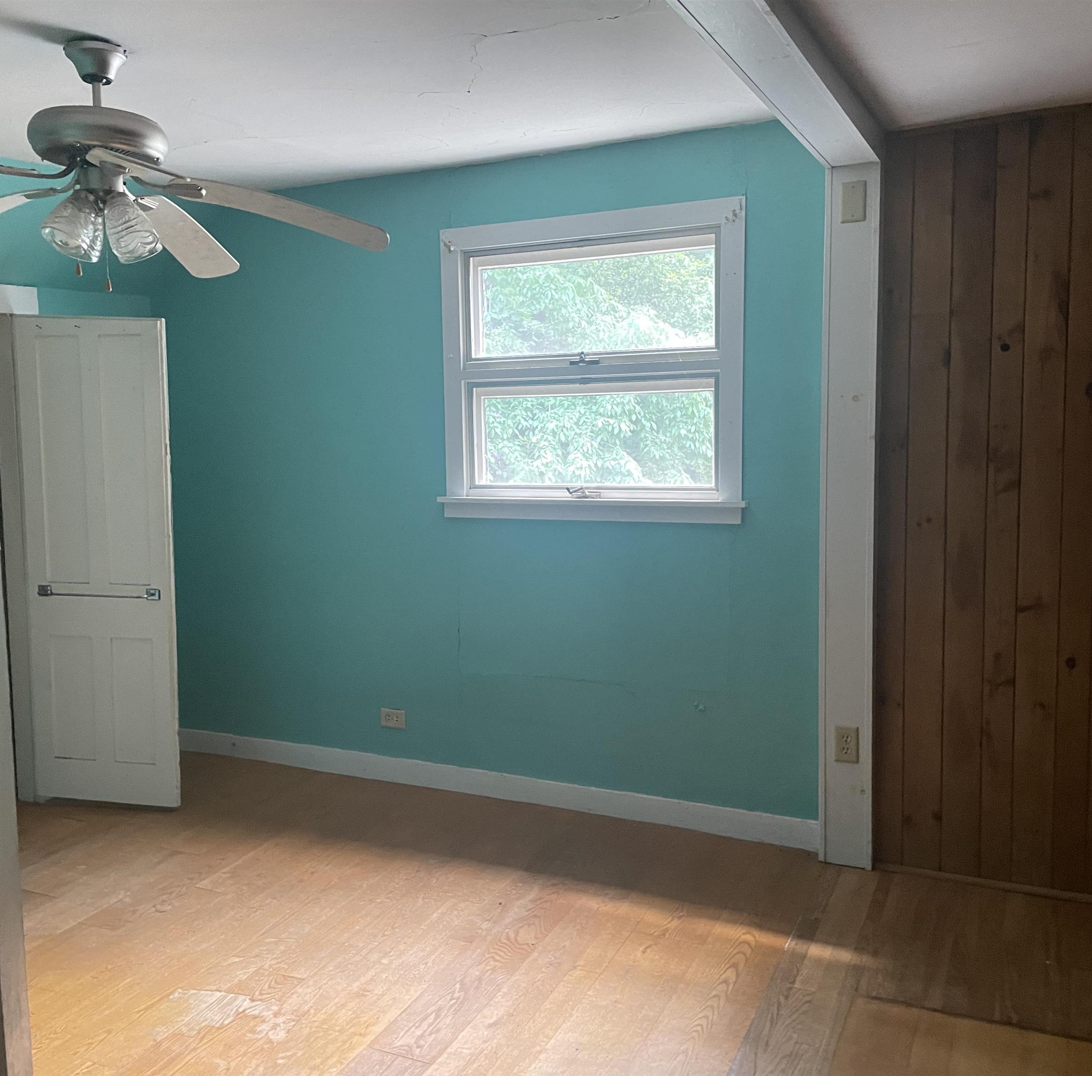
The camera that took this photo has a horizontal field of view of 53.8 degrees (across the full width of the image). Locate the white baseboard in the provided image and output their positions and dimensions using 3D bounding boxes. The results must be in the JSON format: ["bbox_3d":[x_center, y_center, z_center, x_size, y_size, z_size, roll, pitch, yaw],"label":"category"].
[{"bbox_3d":[-0.378,0.917,4.088,2.804,0.102,0.020,2,6,26],"label":"white baseboard"}]

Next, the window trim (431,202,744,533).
[{"bbox_3d":[0.132,-0.580,3.719,1.163,1.035,0.100,2,6,26],"label":"window trim"}]

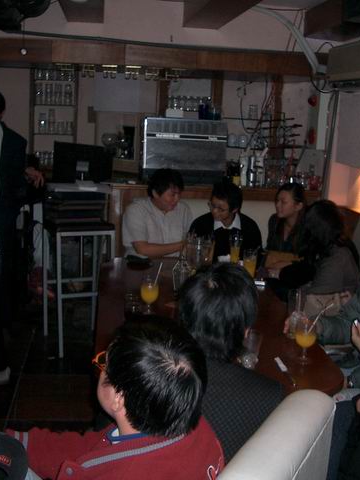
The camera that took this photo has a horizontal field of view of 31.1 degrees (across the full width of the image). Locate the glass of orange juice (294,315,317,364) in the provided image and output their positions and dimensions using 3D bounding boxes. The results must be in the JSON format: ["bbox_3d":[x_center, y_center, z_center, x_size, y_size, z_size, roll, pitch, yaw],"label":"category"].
[{"bbox_3d":[0.435,0.340,2.222,0.077,0.165,0.077,1,12,-6],"label":"glass of orange juice"}]

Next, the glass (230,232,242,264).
[{"bbox_3d":[0.313,0.059,3.534,0.068,0.160,0.068,1,12,-6],"label":"glass"}]

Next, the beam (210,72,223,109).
[{"bbox_3d":[0.300,-1.153,5.452,0.095,0.500,0.080,1,12,-6],"label":"beam"}]

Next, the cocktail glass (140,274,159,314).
[{"bbox_3d":[-0.124,0.223,2.680,0.076,0.162,0.076,1,12,-6],"label":"cocktail glass"}]

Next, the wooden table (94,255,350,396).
[{"bbox_3d":[0.045,0.629,2.873,0.829,0.700,1.756,1,12,-6],"label":"wooden table"}]

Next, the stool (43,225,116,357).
[{"bbox_3d":[-0.642,0.281,4.128,0.355,0.810,0.390,-4,13,-25],"label":"stool"}]

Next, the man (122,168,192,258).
[{"bbox_3d":[-0.132,0.192,3.700,0.520,1.199,0.680,1,12,-7],"label":"man"}]

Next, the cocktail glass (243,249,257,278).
[{"bbox_3d":[0.362,0.125,3.231,0.075,0.160,0.075,1,12,-6],"label":"cocktail glass"}]

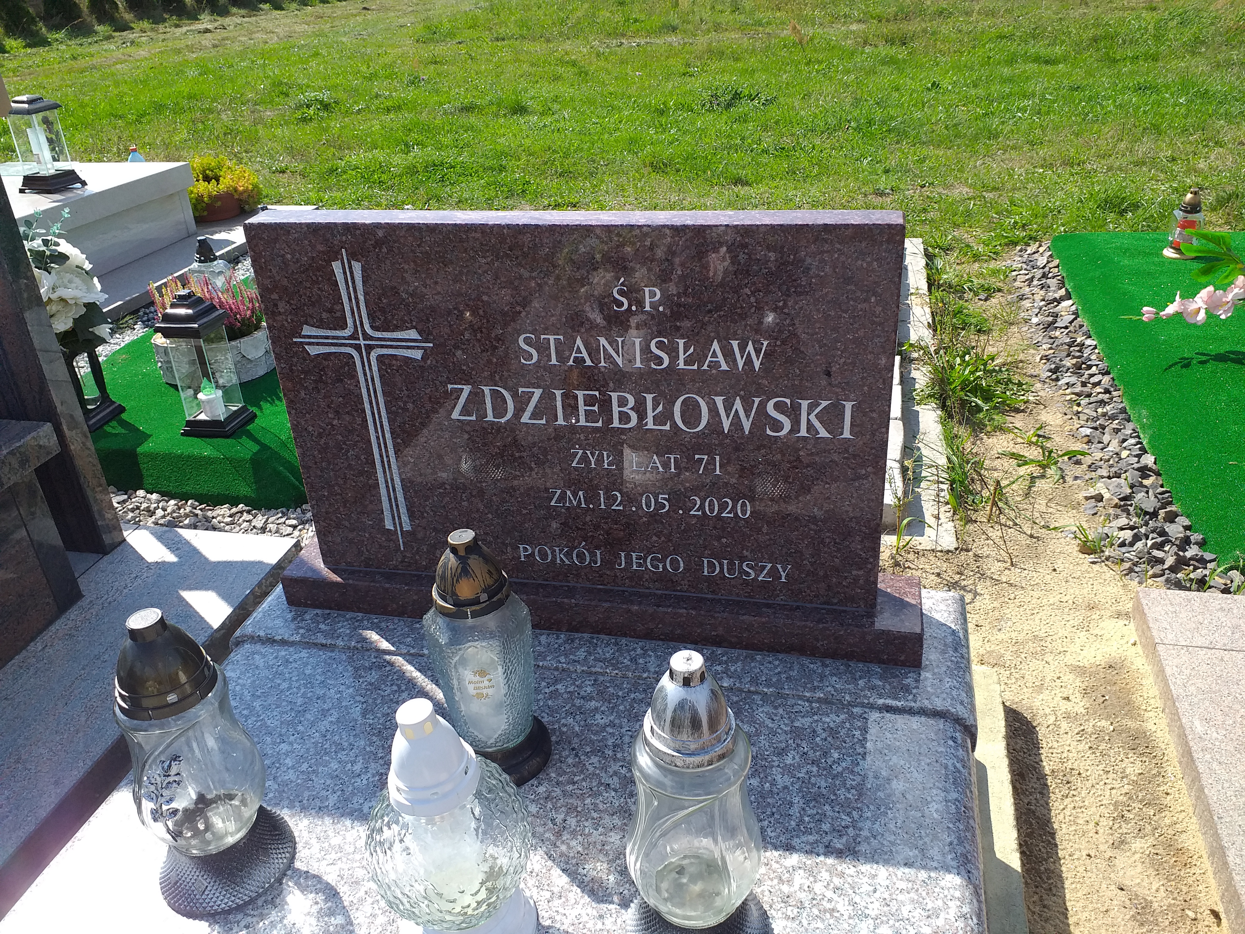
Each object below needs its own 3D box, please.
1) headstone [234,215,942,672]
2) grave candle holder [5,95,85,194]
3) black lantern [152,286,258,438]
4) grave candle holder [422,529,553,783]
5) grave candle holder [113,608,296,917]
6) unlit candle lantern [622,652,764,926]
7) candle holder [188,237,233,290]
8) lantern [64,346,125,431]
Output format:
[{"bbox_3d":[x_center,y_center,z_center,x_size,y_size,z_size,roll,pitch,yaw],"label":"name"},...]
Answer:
[{"bbox_3d":[-0.064,-0.047,1.354,0.965,0.601,0.133,3,29,13],"label":"headstone"},{"bbox_3d":[-2.195,-1.214,3.657,0.168,0.331,0.168,7,30,20],"label":"grave candle holder"},{"bbox_3d":[-0.946,-0.237,2.183,0.121,0.319,0.121,4,29,13],"label":"black lantern"},{"bbox_3d":[-0.173,0.221,1.177,0.140,0.324,0.140,-9,29,-10],"label":"grave candle holder"},{"bbox_3d":[-0.467,0.300,1.046,0.147,0.342,0.147,-20,32,-27],"label":"grave candle holder"},{"bbox_3d":[0.067,0.323,0.933,0.147,0.348,0.147,-2,28,3],"label":"unlit candle lantern"},{"bbox_3d":[-1.281,-0.585,3.000,0.135,0.233,0.125,-15,30,-20],"label":"candle holder"},{"bbox_3d":[-1.293,-0.243,2.266,0.119,0.290,0.119,5,29,16],"label":"lantern"}]

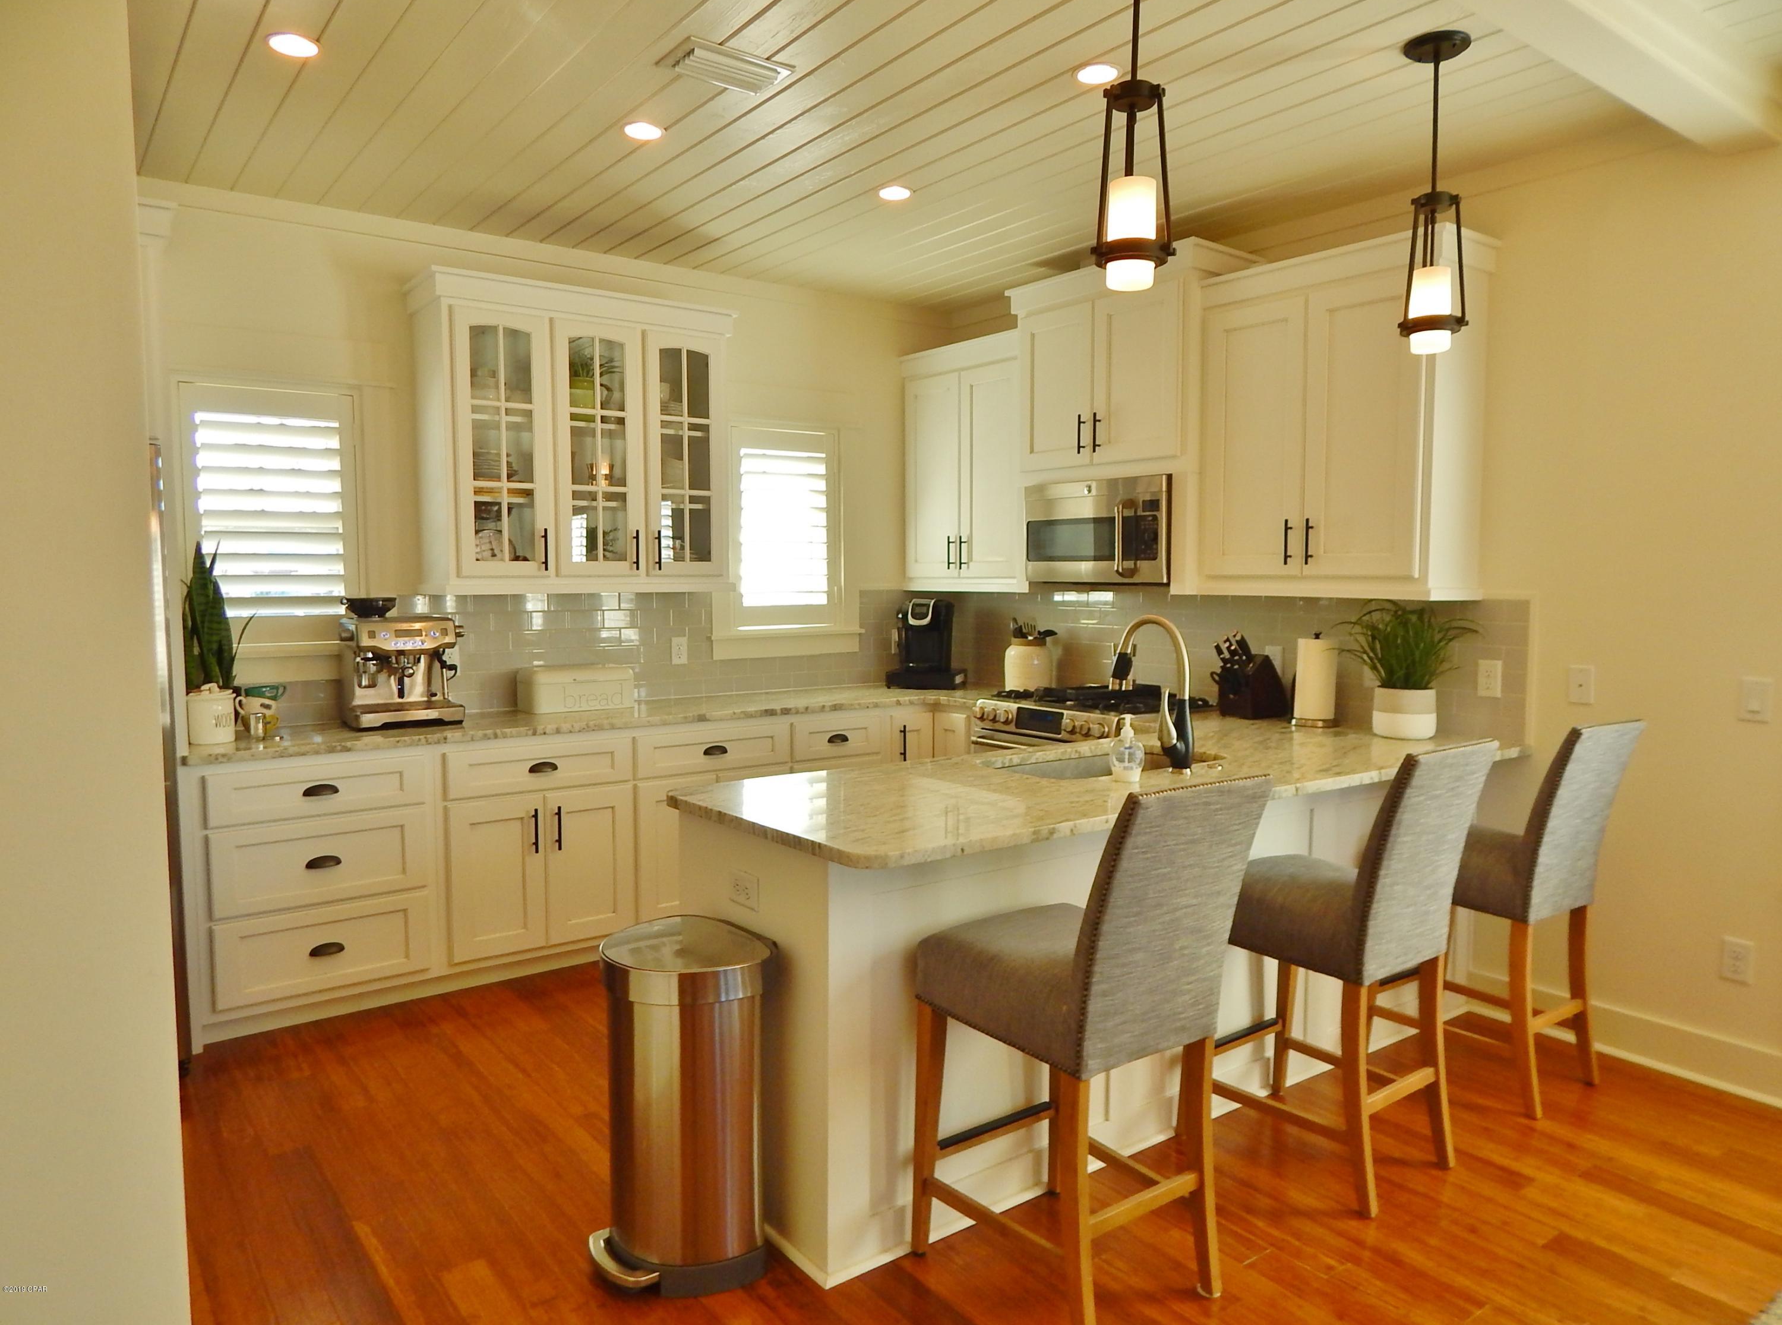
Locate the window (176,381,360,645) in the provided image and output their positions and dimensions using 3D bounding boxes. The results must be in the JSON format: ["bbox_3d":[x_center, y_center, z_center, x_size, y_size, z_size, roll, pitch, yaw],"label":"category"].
[{"bbox_3d":[-2.199,-0.518,4.053,0.575,0.910,0.090,-3,5,-36],"label":"window"}]

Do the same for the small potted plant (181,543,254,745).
[{"bbox_3d":[-2.204,-0.065,3.704,0.200,0.645,0.200,-3,5,-36],"label":"small potted plant"}]

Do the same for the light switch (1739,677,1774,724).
[{"bbox_3d":[2.369,0.103,3.100,0.010,0.118,0.076,-3,5,-36],"label":"light switch"}]

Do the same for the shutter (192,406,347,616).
[{"bbox_3d":[-2.208,-0.520,4.046,0.472,0.725,0.060,-3,5,-36],"label":"shutter"}]

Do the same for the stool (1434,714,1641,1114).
[{"bbox_3d":[1.705,0.662,3.201,0.390,1.050,0.600,-3,5,-36],"label":"stool"}]

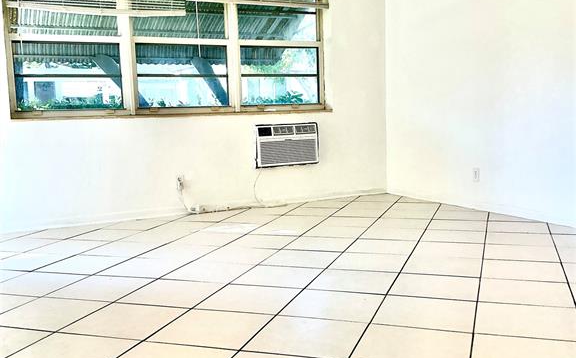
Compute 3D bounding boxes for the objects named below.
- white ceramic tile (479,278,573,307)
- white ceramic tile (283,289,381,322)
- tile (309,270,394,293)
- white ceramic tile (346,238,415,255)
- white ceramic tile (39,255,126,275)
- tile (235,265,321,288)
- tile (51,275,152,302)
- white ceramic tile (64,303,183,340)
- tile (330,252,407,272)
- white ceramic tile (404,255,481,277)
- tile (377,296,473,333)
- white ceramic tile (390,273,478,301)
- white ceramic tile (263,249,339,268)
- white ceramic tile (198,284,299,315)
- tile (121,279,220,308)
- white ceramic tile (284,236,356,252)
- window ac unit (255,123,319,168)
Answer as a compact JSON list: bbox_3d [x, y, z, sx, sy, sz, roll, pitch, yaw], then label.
[{"bbox_3d":[1.114,0.538,2.928,0.400,0.015,0.400,0,6,19],"label":"white ceramic tile"},{"bbox_3d":[0.210,0.577,2.807,0.400,0.015,0.400,0,6,19],"label":"white ceramic tile"},{"bbox_3d":[0.341,0.533,3.191,0.400,0.015,0.400,0,6,19],"label":"tile"},{"bbox_3d":[0.603,0.445,3.959,0.400,0.015,0.400,0,6,19],"label":"white ceramic tile"},{"bbox_3d":[-1.182,0.506,3.631,0.396,0.012,0.396,0,6,19],"label":"white ceramic tile"},{"bbox_3d":[-0.045,0.516,3.247,0.396,0.012,0.396,0,6,19],"label":"tile"},{"bbox_3d":[-0.949,0.569,3.201,0.400,0.015,0.400,0,6,19],"label":"tile"},{"bbox_3d":[-0.679,0.600,2.622,0.396,0.012,0.396,0,6,19],"label":"white ceramic tile"},{"bbox_3d":[0.461,0.476,3.496,0.396,0.012,0.396,0,6,19],"label":"tile"},{"bbox_3d":[0.858,0.491,3.443,0.400,0.015,0.400,0,6,19],"label":"white ceramic tile"},{"bbox_3d":[0.586,0.566,2.615,0.396,0.012,0.396,0,6,19],"label":"tile"},{"bbox_3d":[0.713,0.523,2.992,0.396,0.012,0.396,0,6,19],"label":"white ceramic tile"},{"bbox_3d":[0.086,0.486,3.706,0.400,0.015,0.400,0,6,19],"label":"white ceramic tile"},{"bbox_3d":[-0.172,0.560,2.871,0.396,0.012,0.396,0,6,19],"label":"white ceramic tile"},{"bbox_3d":[-0.552,0.556,2.998,0.396,0.012,0.396,0,6,19],"label":"tile"},{"bbox_3d":[0.217,0.442,4.090,0.400,0.015,0.400,0,6,19],"label":"white ceramic tile"},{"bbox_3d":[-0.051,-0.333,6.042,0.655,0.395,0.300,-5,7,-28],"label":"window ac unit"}]

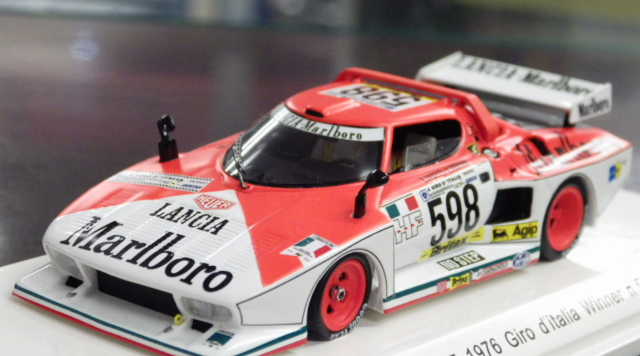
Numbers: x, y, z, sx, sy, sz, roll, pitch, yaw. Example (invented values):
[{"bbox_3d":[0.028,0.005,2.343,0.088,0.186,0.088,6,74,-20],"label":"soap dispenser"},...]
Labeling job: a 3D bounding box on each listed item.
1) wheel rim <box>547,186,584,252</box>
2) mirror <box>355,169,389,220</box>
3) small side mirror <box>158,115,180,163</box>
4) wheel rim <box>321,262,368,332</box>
[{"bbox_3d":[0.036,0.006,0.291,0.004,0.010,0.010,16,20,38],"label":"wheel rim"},{"bbox_3d":[0.007,0.002,0.251,0.004,0.006,0.003,11,18,26],"label":"mirror"},{"bbox_3d":[-0.022,-0.006,0.274,0.003,0.006,0.004,-9,20,-37],"label":"small side mirror"},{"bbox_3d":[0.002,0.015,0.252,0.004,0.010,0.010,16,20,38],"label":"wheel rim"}]

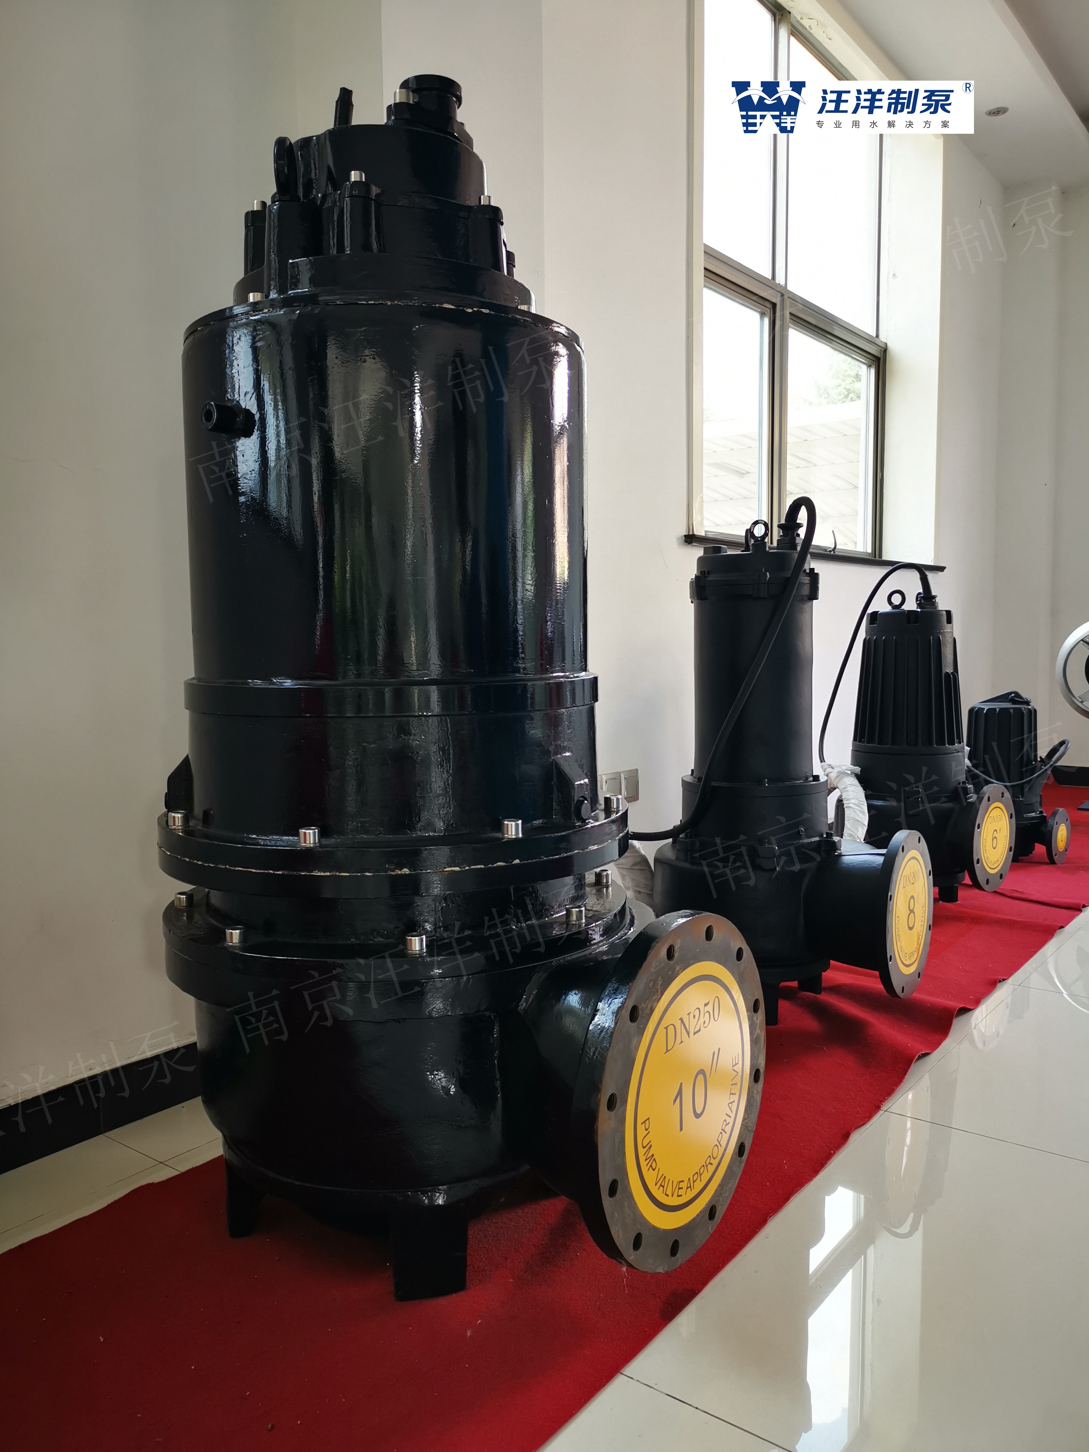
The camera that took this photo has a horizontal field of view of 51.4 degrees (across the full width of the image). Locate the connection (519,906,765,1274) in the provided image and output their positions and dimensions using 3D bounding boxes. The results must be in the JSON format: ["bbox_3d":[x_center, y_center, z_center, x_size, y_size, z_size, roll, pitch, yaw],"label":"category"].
[{"bbox_3d":[0.087,0.408,1.344,0.200,0.395,0.395,3,5,36],"label":"connection"}]

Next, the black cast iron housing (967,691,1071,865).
[{"bbox_3d":[1.569,0.172,3.803,0.330,0.570,0.280,3,6,42],"label":"black cast iron housing"}]

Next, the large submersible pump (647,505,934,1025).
[{"bbox_3d":[0.488,0.057,2.330,0.540,1.045,0.420,2,5,34],"label":"large submersible pump"}]

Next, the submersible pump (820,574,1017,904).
[{"bbox_3d":[1.035,0.041,3.159,0.455,0.915,0.410,3,6,43],"label":"submersible pump"}]

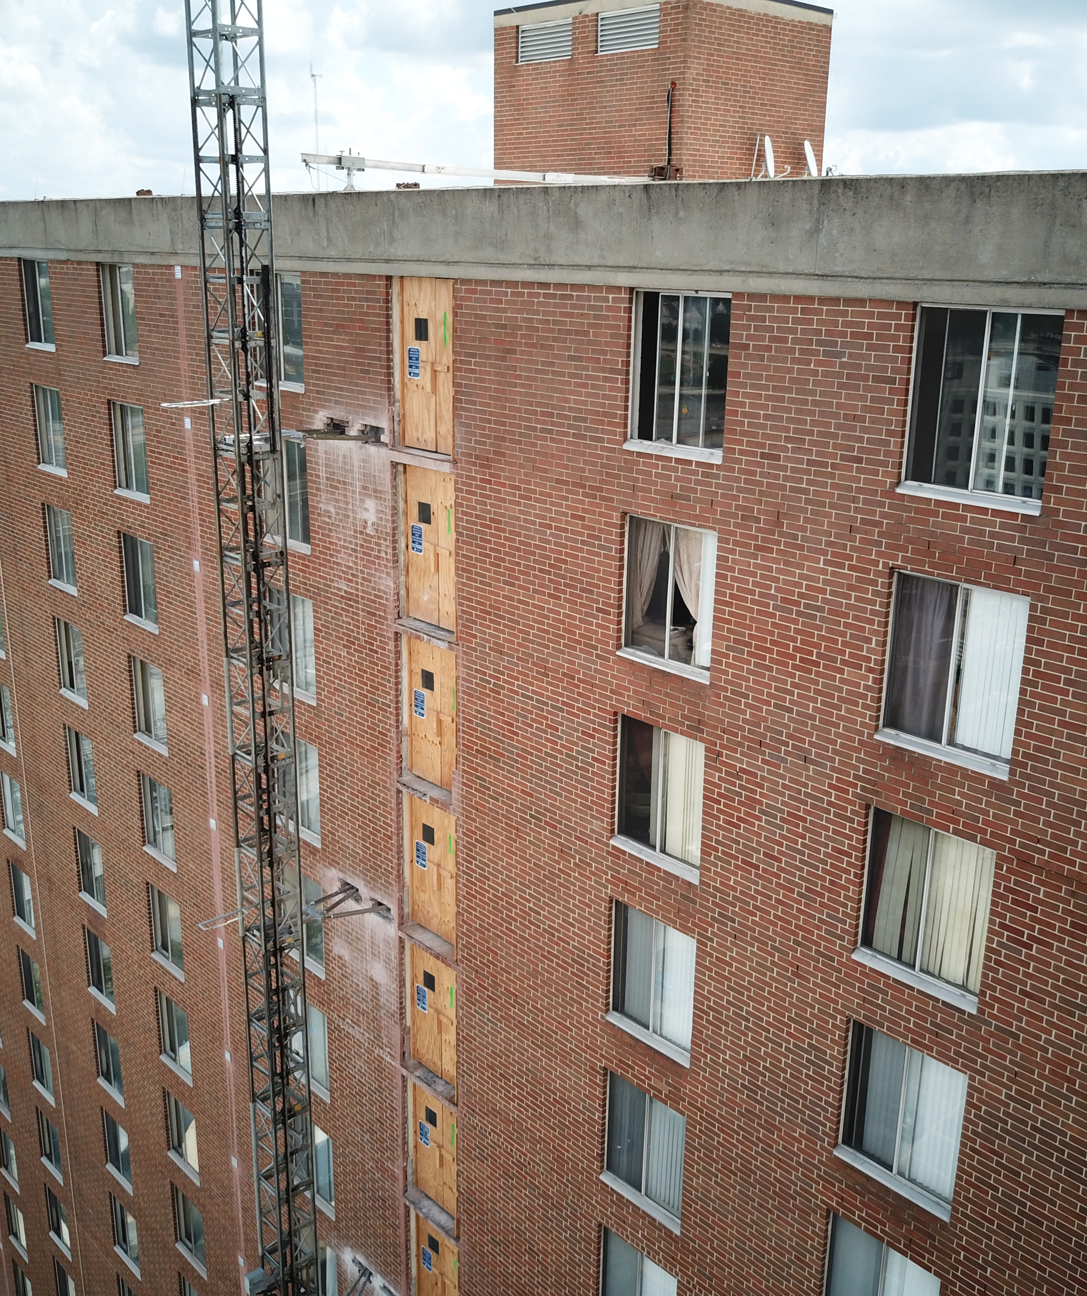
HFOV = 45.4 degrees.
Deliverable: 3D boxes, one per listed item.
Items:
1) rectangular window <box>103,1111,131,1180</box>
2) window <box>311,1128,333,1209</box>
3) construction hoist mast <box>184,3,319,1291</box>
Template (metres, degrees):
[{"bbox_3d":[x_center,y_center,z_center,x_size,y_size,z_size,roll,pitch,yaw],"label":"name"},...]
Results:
[{"bbox_3d":[-10.725,12.671,32.917,0.100,1.690,1.460,-15,23,-41],"label":"rectangular window"},{"bbox_3d":[-4.478,9.976,25.473,0.130,1.758,1.500,-15,23,-41],"label":"window"},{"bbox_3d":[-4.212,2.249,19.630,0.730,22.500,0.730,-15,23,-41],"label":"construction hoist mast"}]

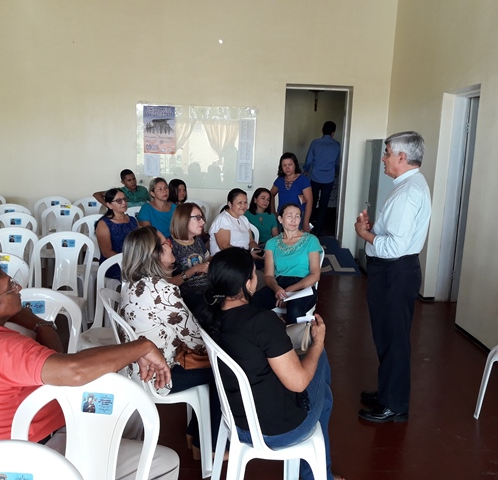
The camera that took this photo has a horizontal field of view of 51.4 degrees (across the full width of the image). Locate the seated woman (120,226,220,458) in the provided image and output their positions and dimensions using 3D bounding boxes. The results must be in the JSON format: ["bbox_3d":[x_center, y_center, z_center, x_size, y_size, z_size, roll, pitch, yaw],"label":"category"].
[{"bbox_3d":[-0.349,0.510,2.484,0.720,1.180,0.500,-1,10,-19],"label":"seated woman"}]

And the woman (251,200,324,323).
[{"bbox_3d":[0.213,0.333,3.681,0.520,1.155,0.780,5,11,14],"label":"woman"}]

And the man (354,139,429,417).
[{"bbox_3d":[0.833,0.220,2.993,0.460,1.660,0.520,2,10,1],"label":"man"}]

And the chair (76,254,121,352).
[{"bbox_3d":[-0.694,0.555,3.043,0.440,0.885,0.520,0,10,-9],"label":"chair"}]

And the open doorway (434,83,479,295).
[{"bbox_3d":[2.018,-0.332,5.005,0.200,2.160,0.900,2,10,-2],"label":"open doorway"}]

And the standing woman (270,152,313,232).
[{"bbox_3d":[0.398,-0.163,5.515,0.480,1.530,0.300,5,10,15],"label":"standing woman"}]

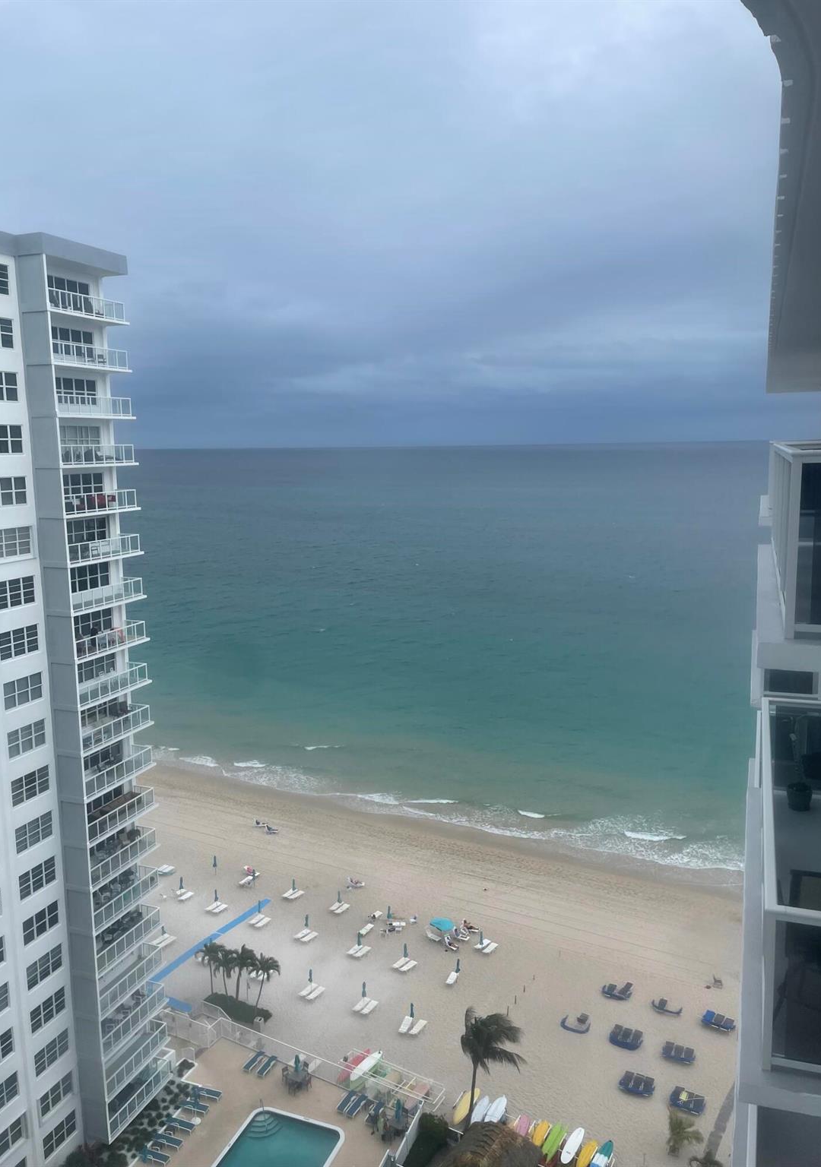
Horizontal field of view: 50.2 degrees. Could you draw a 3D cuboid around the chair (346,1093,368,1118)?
[{"bbox_3d":[-3.719,36.532,61.320,0.660,0.500,1.900,4,10,26],"label":"chair"}]

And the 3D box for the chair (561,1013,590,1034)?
[{"bbox_3d":[13.372,35.615,70.999,2.250,0.500,1.750,3,10,24],"label":"chair"}]

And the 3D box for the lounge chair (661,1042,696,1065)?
[{"bbox_3d":[20.621,36.091,67.414,2.300,0.550,1.800,4,10,25],"label":"lounge chair"}]

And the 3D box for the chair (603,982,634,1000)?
[{"bbox_3d":[17.771,34.890,75.078,2.300,0.550,1.800,3,10,24],"label":"chair"}]

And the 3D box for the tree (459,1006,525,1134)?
[{"bbox_3d":[5.562,33.219,59.285,4.900,9.100,4.300,-1,9,0],"label":"tree"}]

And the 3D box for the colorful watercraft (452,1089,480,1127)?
[{"bbox_3d":[3.889,36.775,61.535,0.860,0.200,3.450,4,10,29],"label":"colorful watercraft"}]

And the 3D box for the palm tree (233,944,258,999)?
[{"bbox_3d":[-13.892,32.891,73.917,3.000,5.500,3.000,-1,9,0],"label":"palm tree"}]

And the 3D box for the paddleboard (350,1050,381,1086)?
[{"bbox_3d":[-3.256,35.891,64.966,0.860,0.200,3.450,6,11,34],"label":"paddleboard"}]

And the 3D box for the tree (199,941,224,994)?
[{"bbox_3d":[-16.891,32.887,74.446,2.900,5.400,2.900,-1,9,0],"label":"tree"}]

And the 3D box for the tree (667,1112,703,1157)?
[{"bbox_3d":[18.088,36.354,57.898,2.600,3.100,2.400,-1,9,0],"label":"tree"}]

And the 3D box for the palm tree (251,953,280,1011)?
[{"bbox_3d":[-11.964,33.055,72.456,3.000,5.600,3.000,-1,9,0],"label":"palm tree"}]

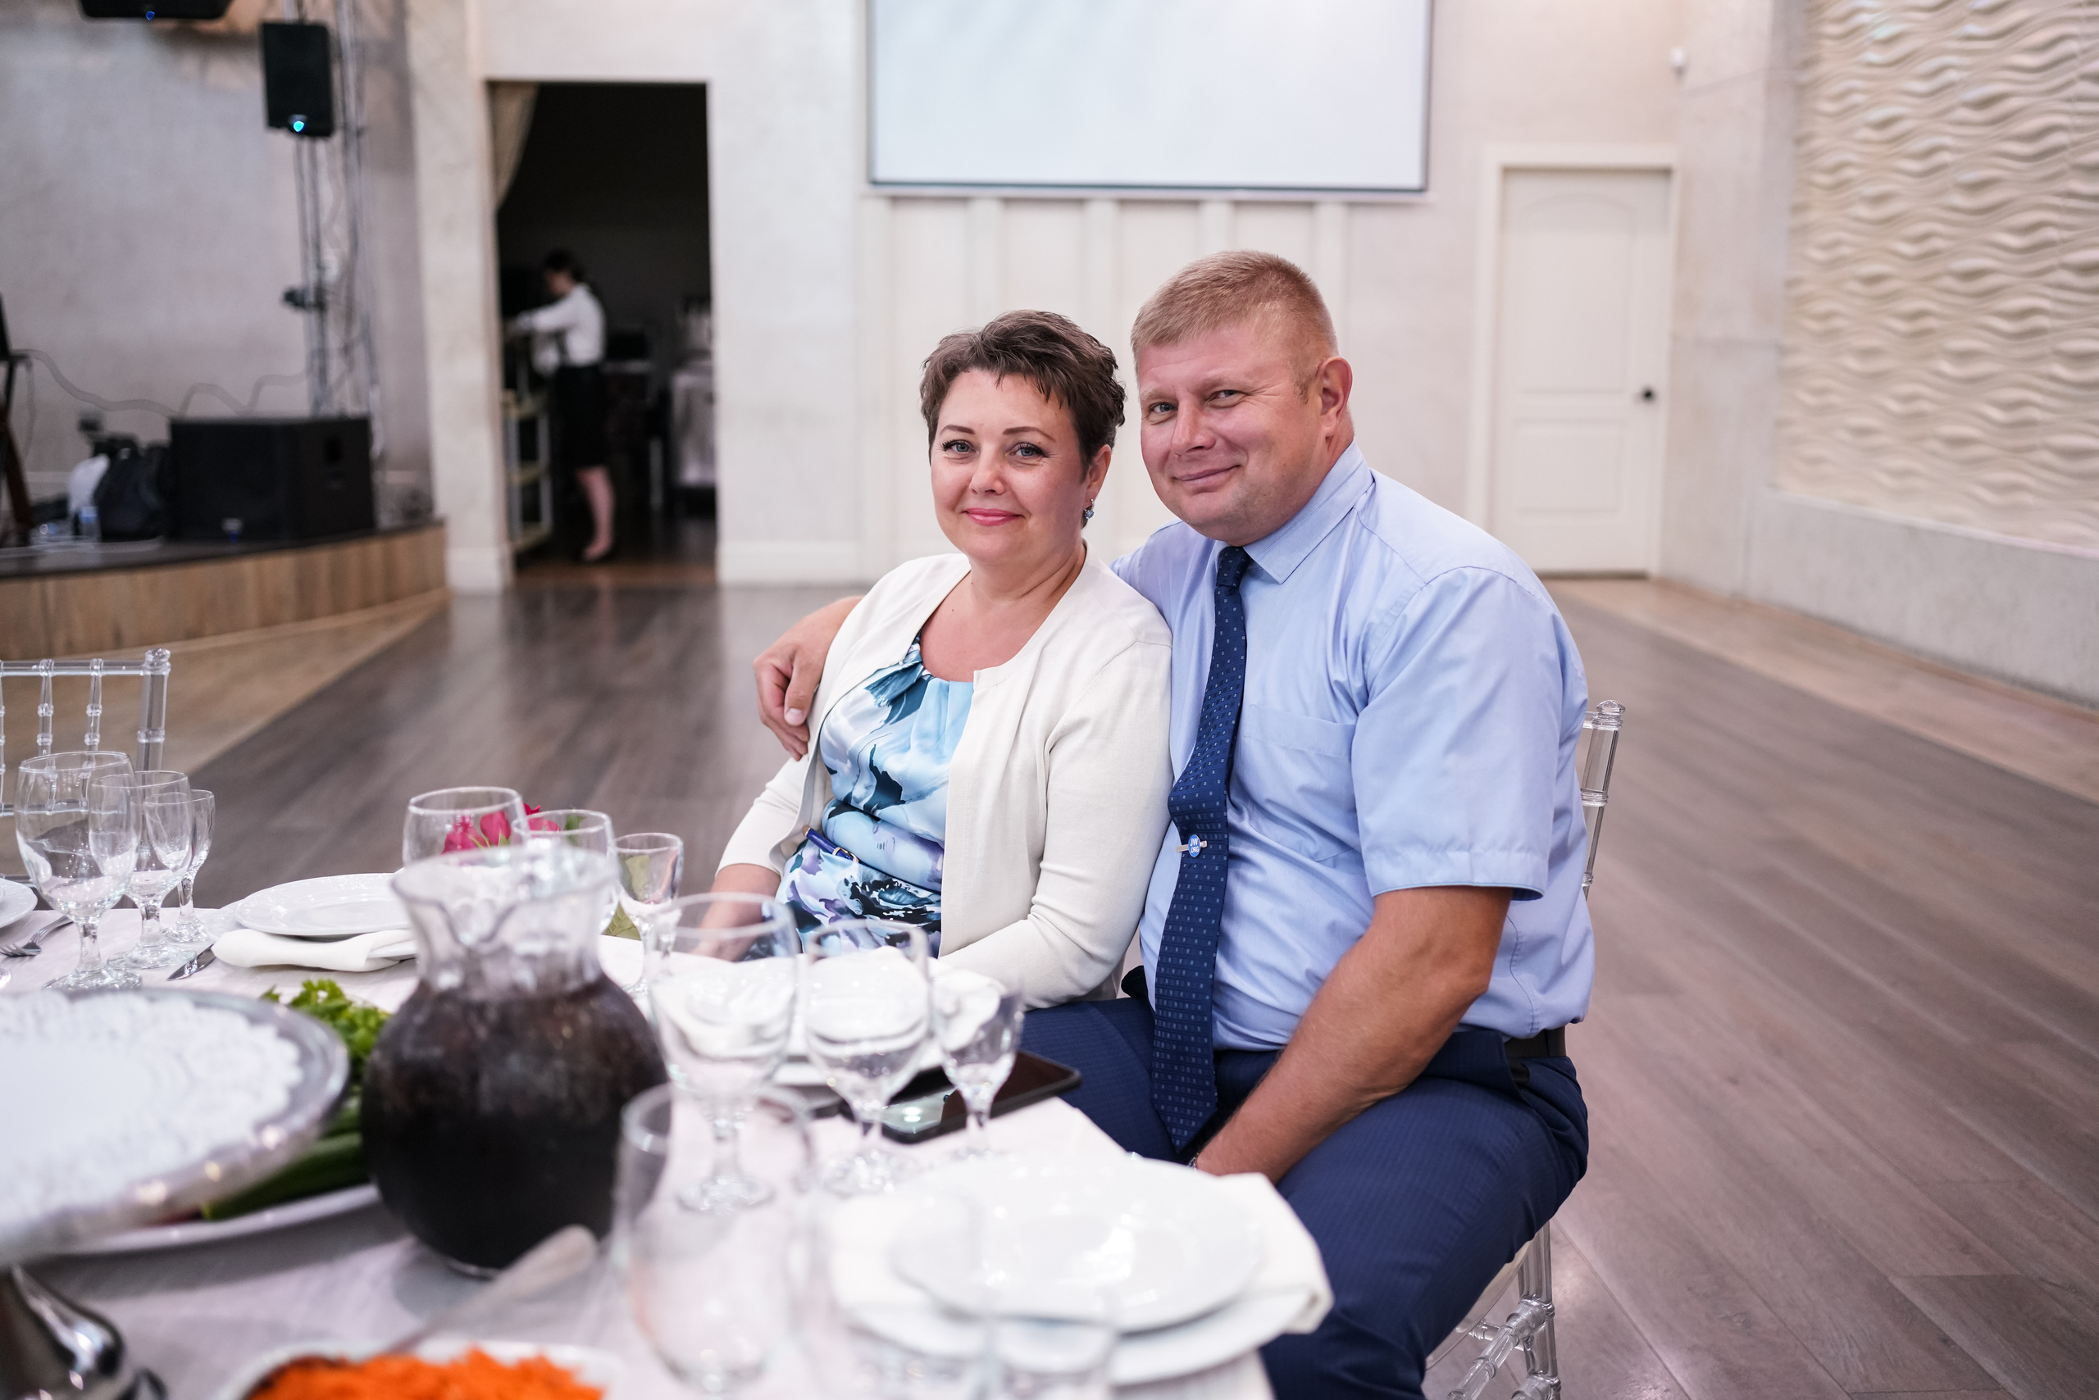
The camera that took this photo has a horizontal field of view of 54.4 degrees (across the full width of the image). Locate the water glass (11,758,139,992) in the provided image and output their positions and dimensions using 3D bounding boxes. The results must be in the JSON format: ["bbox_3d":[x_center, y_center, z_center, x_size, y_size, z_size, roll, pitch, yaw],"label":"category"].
[{"bbox_3d":[-0.767,0.136,1.620,0.089,0.175,0.089,0,10,0],"label":"water glass"}]

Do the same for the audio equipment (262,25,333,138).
[{"bbox_3d":[-3.966,-3.282,10.791,0.335,0.555,0.320,-2,11,-12],"label":"audio equipment"}]

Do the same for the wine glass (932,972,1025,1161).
[{"bbox_3d":[-0.043,0.232,1.273,0.056,0.114,0.056,0,10,0],"label":"wine glass"}]

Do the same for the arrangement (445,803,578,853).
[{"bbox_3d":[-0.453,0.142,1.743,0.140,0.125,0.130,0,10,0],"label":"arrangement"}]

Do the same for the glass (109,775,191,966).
[{"bbox_3d":[-0.737,0.140,1.664,0.077,0.153,0.077,0,10,0],"label":"glass"}]

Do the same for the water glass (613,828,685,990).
[{"bbox_3d":[-0.312,0.171,1.598,0.054,0.123,0.054,0,10,0],"label":"water glass"}]

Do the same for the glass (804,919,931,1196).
[{"bbox_3d":[-0.110,0.221,1.251,0.077,0.153,0.077,0,10,0],"label":"glass"}]

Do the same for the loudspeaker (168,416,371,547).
[{"bbox_3d":[-3.543,-1.019,9.359,0.560,0.515,0.660,2,10,11],"label":"loudspeaker"}]

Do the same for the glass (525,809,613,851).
[{"bbox_3d":[-0.363,0.167,1.536,0.077,0.153,0.077,0,10,0],"label":"glass"}]

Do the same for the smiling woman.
[{"bbox_3d":[-0.189,0.310,1.795,0.520,1.282,0.720,9,14,42],"label":"smiling woman"}]

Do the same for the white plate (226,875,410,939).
[{"bbox_3d":[-0.571,0.179,1.690,0.202,0.022,0.202,0,10,0],"label":"white plate"}]

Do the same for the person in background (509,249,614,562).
[{"bbox_3d":[-2.660,-1.602,11.097,0.570,1.660,0.460,-2,11,-11],"label":"person in background"}]

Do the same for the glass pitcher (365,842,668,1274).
[{"bbox_3d":[-0.301,0.199,1.162,0.166,0.218,0.198,-1,10,-3],"label":"glass pitcher"}]

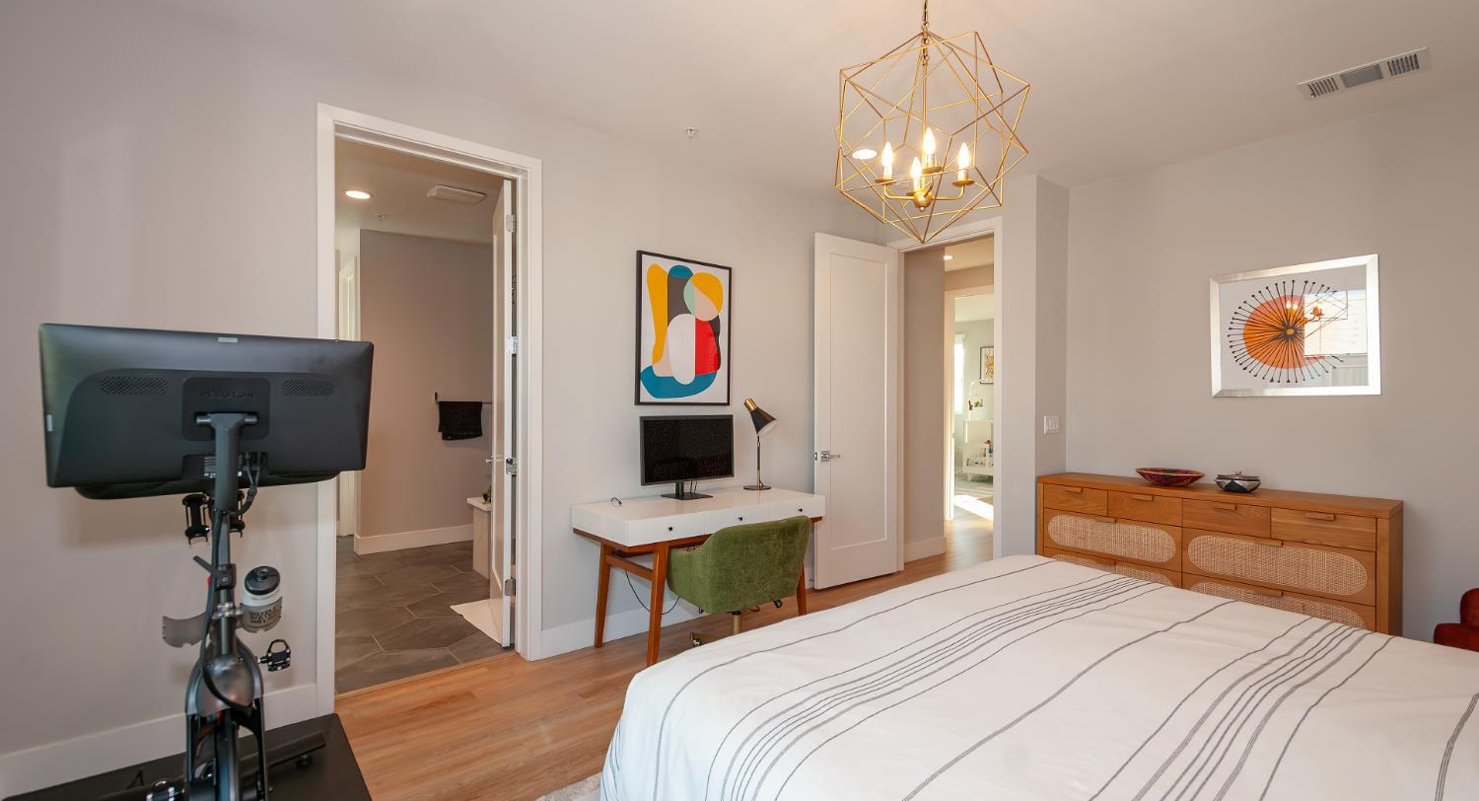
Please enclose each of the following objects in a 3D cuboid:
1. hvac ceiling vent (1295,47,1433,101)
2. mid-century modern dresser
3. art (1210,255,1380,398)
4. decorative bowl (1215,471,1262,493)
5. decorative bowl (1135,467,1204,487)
[{"bbox_3d":[2.727,-1.411,2.697,0.255,0.020,0.390,0,0,-40],"label":"hvac ceiling vent"},{"bbox_3d":[2.510,0.895,3.377,0.460,0.832,1.495,0,0,-40],"label":"mid-century modern dresser"},{"bbox_3d":[2.917,-0.361,3.272,0.033,0.683,0.668,0,0,-40],"label":"art"},{"bbox_3d":[2.615,0.426,3.236,0.190,0.105,0.190,0,0,-40],"label":"decorative bowl"},{"bbox_3d":[2.435,0.442,3.488,0.320,0.075,0.320,0,0,-40],"label":"decorative bowl"}]

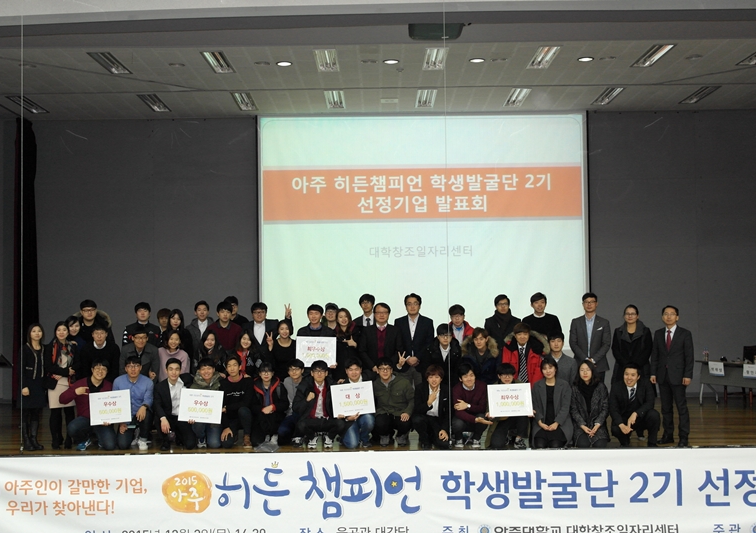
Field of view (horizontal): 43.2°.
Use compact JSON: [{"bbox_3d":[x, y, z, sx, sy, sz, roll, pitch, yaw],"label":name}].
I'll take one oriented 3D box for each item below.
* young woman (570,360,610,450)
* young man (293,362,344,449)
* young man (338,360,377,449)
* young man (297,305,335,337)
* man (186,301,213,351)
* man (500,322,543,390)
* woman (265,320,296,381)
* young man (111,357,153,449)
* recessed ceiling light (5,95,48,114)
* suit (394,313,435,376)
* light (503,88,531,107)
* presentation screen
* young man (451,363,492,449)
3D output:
[{"bbox_3d":[2.620,1.658,11.750,0.490,1.040,0.640,-1,-2,8],"label":"young woman"},{"bbox_3d":[-0.745,1.714,12.063,0.650,1.051,0.750,-1,-2,-3],"label":"young man"},{"bbox_3d":[-0.258,1.676,11.750,0.510,1.080,0.680,-1,-2,-2],"label":"young man"},{"bbox_3d":[-0.795,1.369,12.350,0.520,1.750,0.420,-1,-2,-3],"label":"young man"},{"bbox_3d":[-2.408,1.379,13.070,0.500,1.800,0.320,-1,-2,-7],"label":"man"},{"bbox_3d":[1.914,1.477,12.476,0.560,1.477,0.500,-1,-2,5],"label":"man"},{"bbox_3d":[-1.239,1.486,12.474,0.440,1.547,0.360,-1,-2,-2],"label":"woman"},{"bbox_3d":[-3.067,1.700,11.996,0.490,1.151,0.680,0,-1,-8],"label":"young man"},{"bbox_3d":[-5.786,-2.688,15.821,0.310,0.090,1.220,-1,-2,0],"label":"recessed ceiling light"},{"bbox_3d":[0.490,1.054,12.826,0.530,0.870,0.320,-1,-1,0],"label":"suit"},{"bbox_3d":[2.301,-2.830,15.811,0.300,0.090,1.220,-1,-2,0],"label":"light"},{"bbox_3d":[0.791,-0.617,16.616,5.720,4.050,0.100,-1,-1,0],"label":"presentation screen"},{"bbox_3d":[1.143,1.685,11.718,0.520,1.000,0.650,-1,-2,-6],"label":"young man"}]

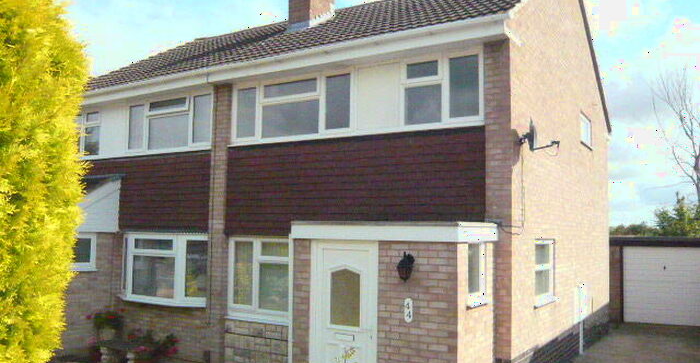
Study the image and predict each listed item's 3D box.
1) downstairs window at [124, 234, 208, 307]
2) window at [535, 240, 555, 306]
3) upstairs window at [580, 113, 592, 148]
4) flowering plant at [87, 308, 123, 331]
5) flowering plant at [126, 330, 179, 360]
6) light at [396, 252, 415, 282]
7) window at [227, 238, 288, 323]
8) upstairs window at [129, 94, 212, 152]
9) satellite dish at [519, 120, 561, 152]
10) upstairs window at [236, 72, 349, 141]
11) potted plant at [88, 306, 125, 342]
[{"bbox_3d":[-3.441,1.565,10.167,2.245,1.205,0.309,-2,-6,33],"label":"downstairs window"},{"bbox_3d":[2.849,1.325,8.354,0.144,0.948,1.184,-2,-6,33],"label":"window"},{"bbox_3d":[4.719,-1.016,11.427,0.134,0.597,1.112,-2,-6,33],"label":"upstairs window"},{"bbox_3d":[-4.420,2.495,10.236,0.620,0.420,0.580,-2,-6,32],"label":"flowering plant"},{"bbox_3d":[-3.297,2.721,9.451,0.800,0.500,0.550,-2,-6,32],"label":"flowering plant"},{"bbox_3d":[0.601,0.913,6.080,0.170,0.325,0.250,-2,-6,32],"label":"light"},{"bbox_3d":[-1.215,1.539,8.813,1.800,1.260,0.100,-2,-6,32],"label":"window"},{"bbox_3d":[-3.389,-1.069,10.542,2.287,0.978,0.134,-2,-6,33],"label":"upstairs window"},{"bbox_3d":[2.409,-0.590,7.120,0.520,0.410,0.430,-1,-5,25],"label":"satellite dish"},{"bbox_3d":[-0.937,-1.149,8.891,2.330,0.960,0.100,-2,-6,32],"label":"upstairs window"},{"bbox_3d":[-4.330,2.536,10.105,0.515,0.525,0.464,-2,-6,33],"label":"potted plant"}]

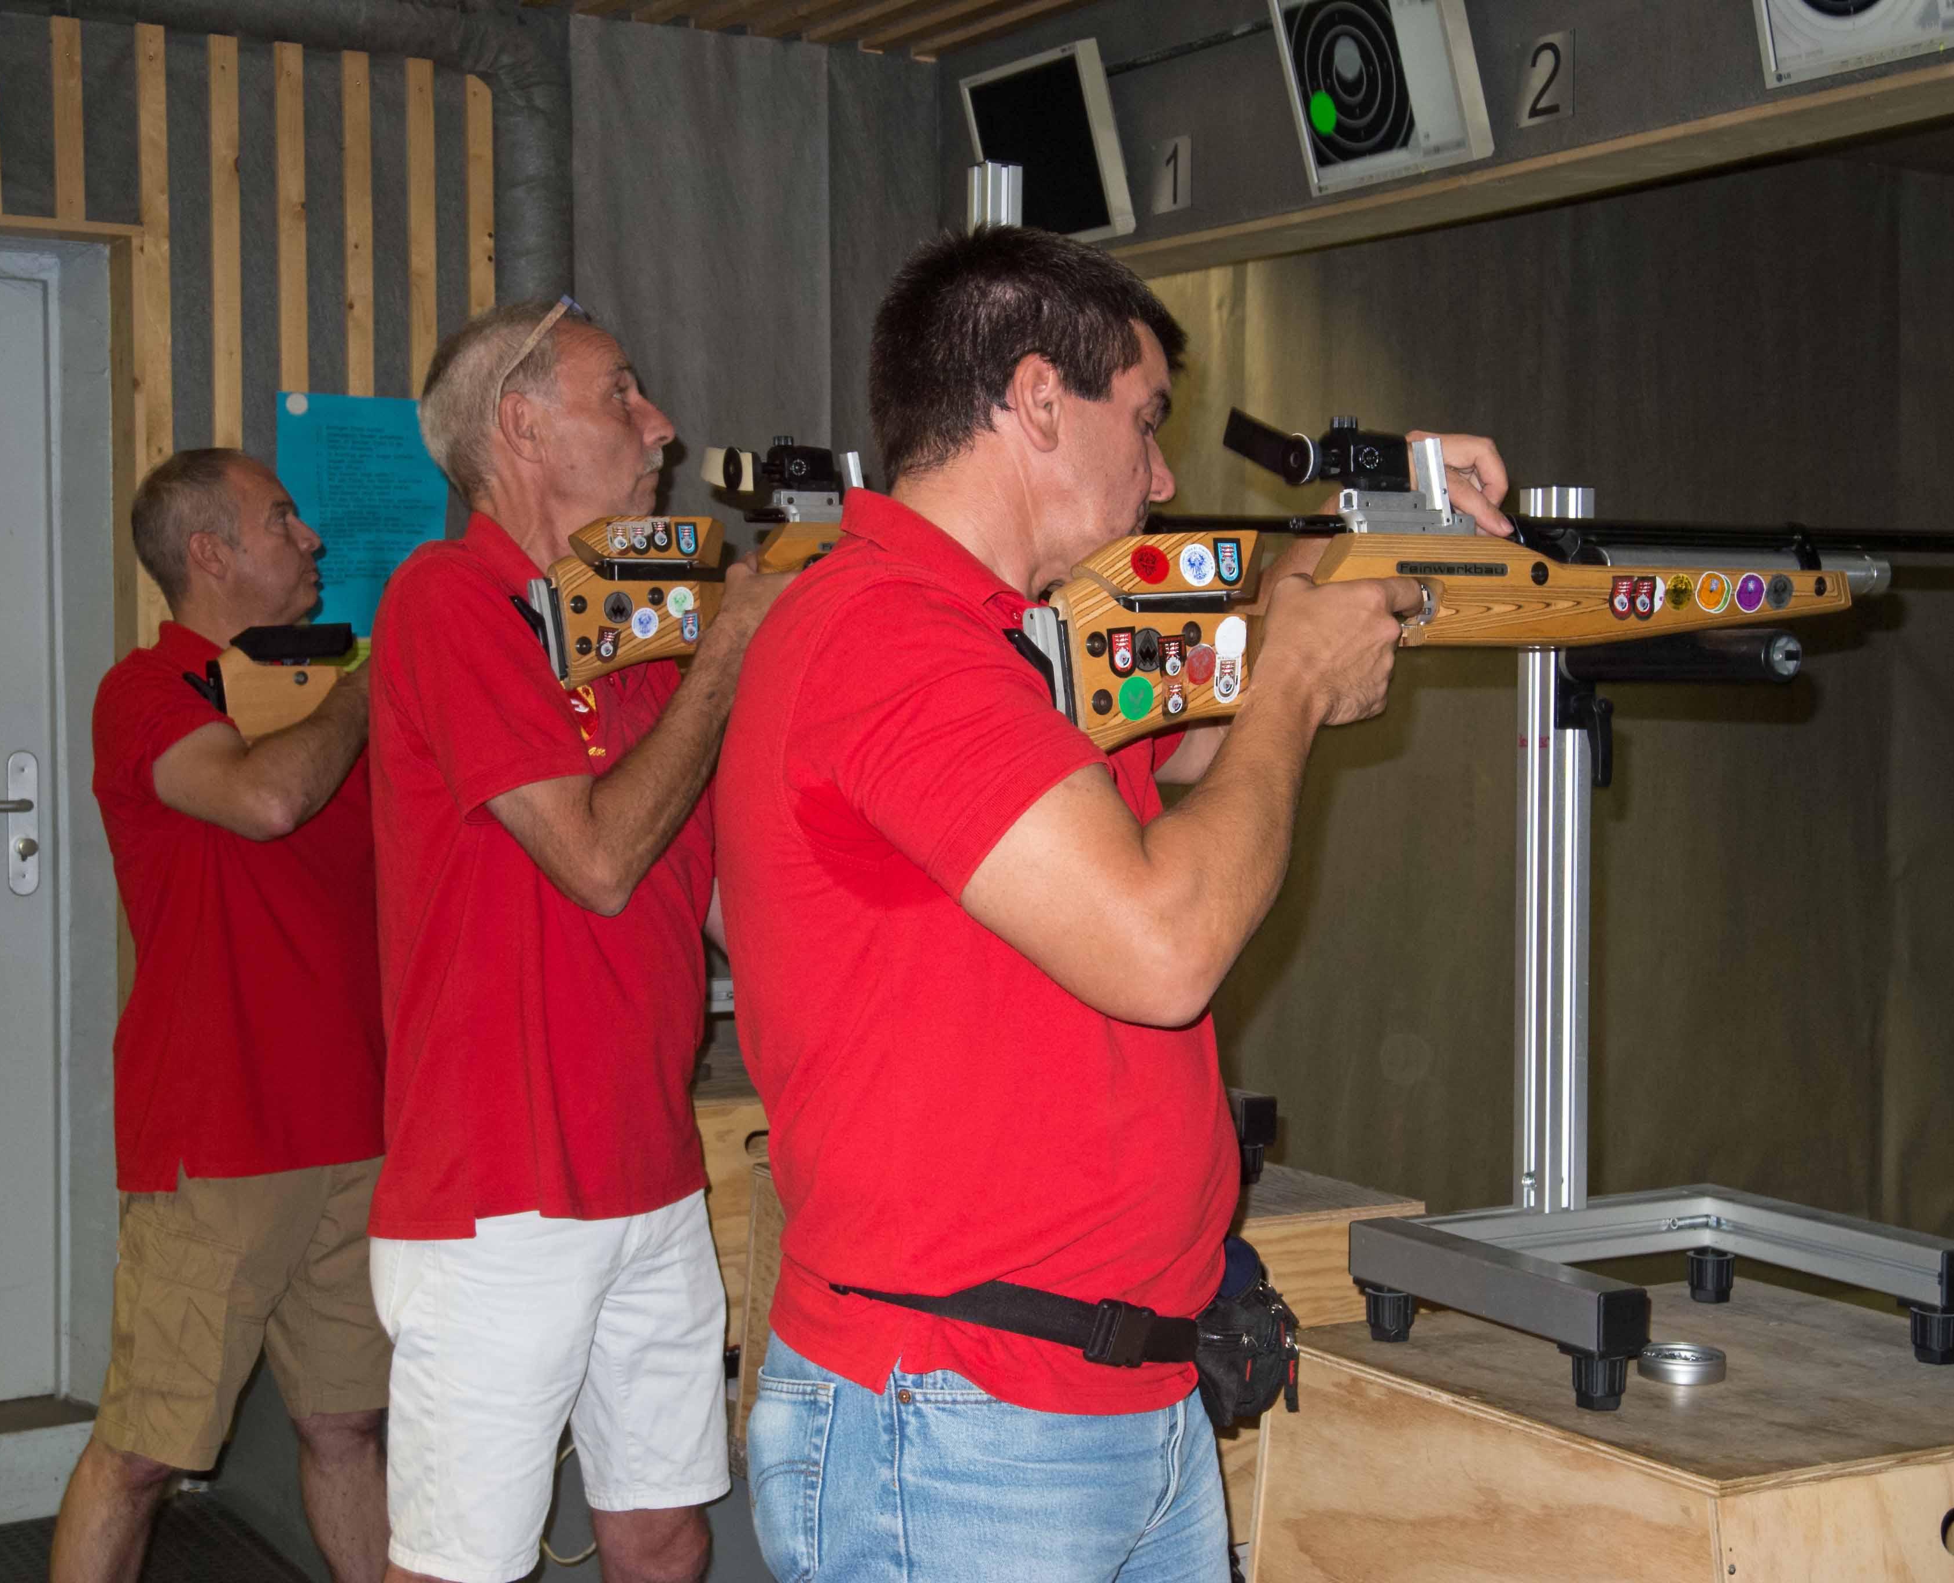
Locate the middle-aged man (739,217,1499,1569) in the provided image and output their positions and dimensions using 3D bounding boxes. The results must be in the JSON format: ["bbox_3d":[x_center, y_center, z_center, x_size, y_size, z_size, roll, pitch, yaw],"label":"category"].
[{"bbox_3d":[0.115,0.480,2.170,0.570,1.750,0.540,1,3,14],"label":"middle-aged man"}]

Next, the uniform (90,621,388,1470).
[{"bbox_3d":[-0.850,0.290,3.700,0.380,1.000,0.480,0,3,5],"label":"uniform"}]

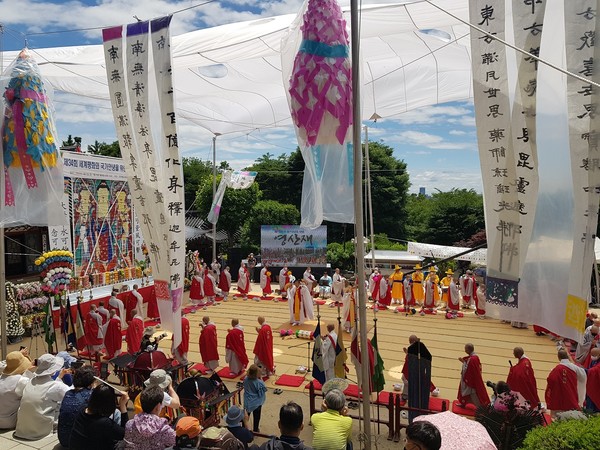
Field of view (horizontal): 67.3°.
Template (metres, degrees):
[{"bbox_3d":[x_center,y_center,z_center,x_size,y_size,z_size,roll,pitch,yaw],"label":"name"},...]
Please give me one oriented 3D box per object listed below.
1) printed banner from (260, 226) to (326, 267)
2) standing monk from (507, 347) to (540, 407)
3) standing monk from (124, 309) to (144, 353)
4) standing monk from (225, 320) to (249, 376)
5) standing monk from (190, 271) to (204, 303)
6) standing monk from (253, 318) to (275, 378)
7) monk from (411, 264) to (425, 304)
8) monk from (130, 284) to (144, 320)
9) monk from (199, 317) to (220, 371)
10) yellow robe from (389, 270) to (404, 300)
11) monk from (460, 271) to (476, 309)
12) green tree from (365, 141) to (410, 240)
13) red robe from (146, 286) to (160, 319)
[{"bbox_3d":[-0.415,1.329,28.800,4.250,2.700,0.120,0,3,3],"label":"printed banner"},{"bbox_3d":[5.554,3.839,11.200,0.650,1.660,0.620,2,4,40],"label":"standing monk"},{"bbox_3d":[-5.214,3.450,14.200,0.540,1.640,0.580,1,3,21],"label":"standing monk"},{"bbox_3d":[-1.810,3.472,12.984,0.440,1.660,0.500,2,5,28],"label":"standing monk"},{"bbox_3d":[-4.890,3.029,21.500,0.620,1.622,0.480,2,4,18],"label":"standing monk"},{"bbox_3d":[-1.042,3.439,12.800,0.540,1.681,0.600,3,4,37],"label":"standing monk"},{"bbox_3d":[5.434,2.771,20.629,0.600,1.840,0.420,1,5,16],"label":"monk"},{"bbox_3d":[-6.582,3.210,18.200,0.520,1.630,0.560,2,3,28],"label":"monk"},{"bbox_3d":[-2.664,3.461,13.127,0.440,1.660,0.480,2,5,28],"label":"monk"},{"bbox_3d":[4.480,2.797,20.812,0.680,1.360,0.400,1,5,14],"label":"yellow robe"},{"bbox_3d":[7.497,2.879,20.165,0.640,1.700,0.450,1,5,12],"label":"monk"},{"bbox_3d":[6.329,-2.446,35.000,5.500,8.500,5.500,0,3,0],"label":"green tree"},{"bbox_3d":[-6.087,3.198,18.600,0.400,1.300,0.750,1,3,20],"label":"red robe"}]

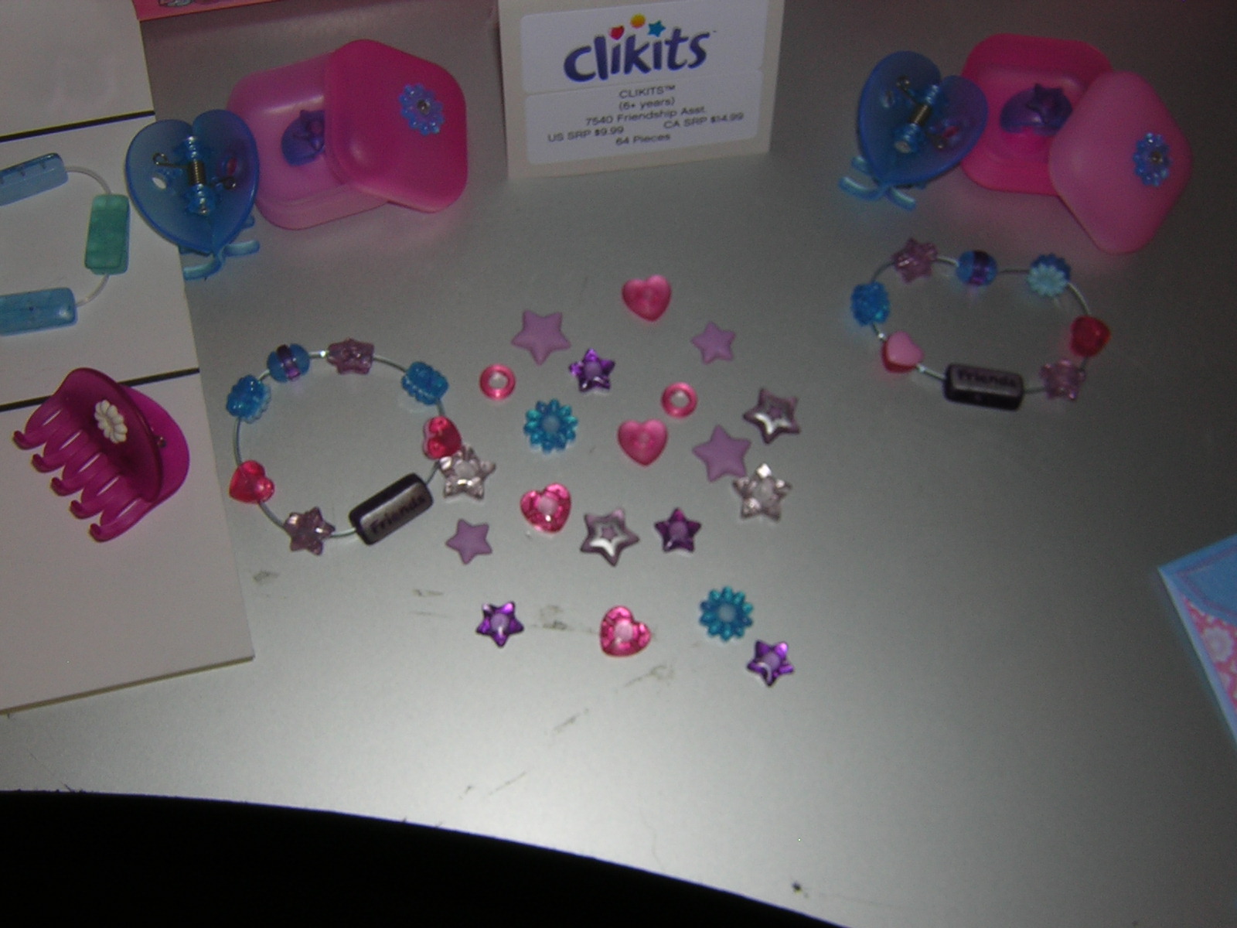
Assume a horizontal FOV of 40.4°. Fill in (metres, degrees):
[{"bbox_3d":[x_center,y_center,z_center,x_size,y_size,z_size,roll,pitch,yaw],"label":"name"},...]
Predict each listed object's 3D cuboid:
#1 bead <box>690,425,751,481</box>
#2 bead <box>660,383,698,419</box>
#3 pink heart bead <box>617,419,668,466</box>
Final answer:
[{"bbox_3d":[0.029,-0.003,0.468,0.016,0.004,0.015,-9,77,-4],"label":"bead"},{"bbox_3d":[0.018,-0.018,0.480,0.010,0.004,0.010,1,76,-3],"label":"bead"},{"bbox_3d":[0.007,-0.006,0.476,0.014,0.005,0.013,0,76,-3],"label":"pink heart bead"}]

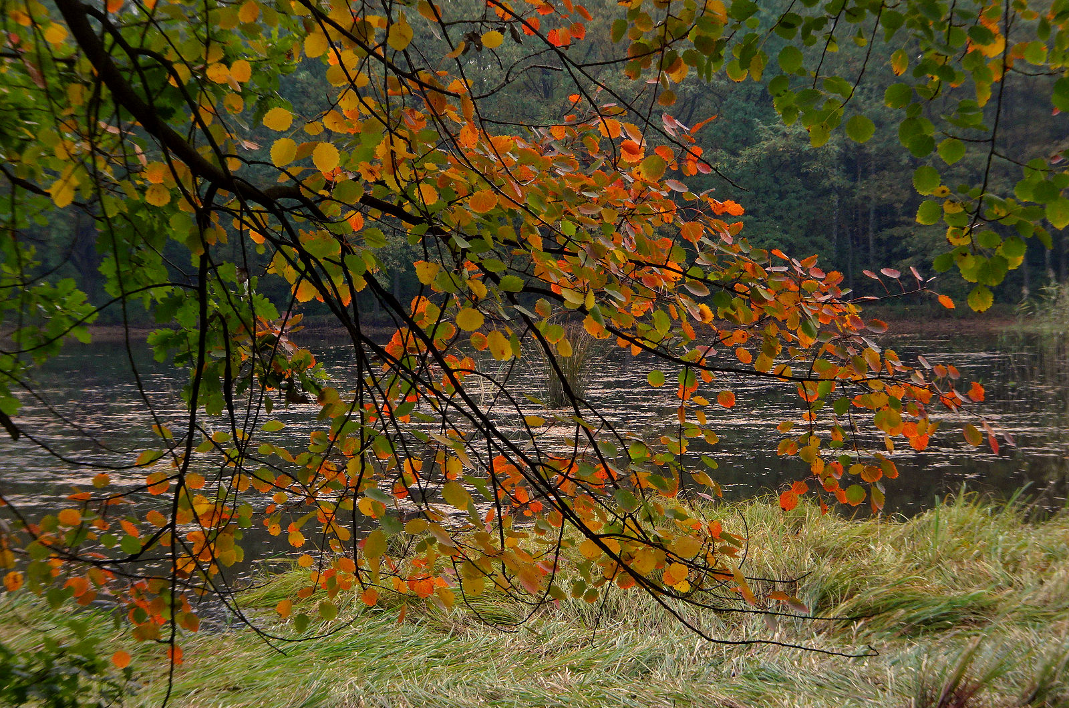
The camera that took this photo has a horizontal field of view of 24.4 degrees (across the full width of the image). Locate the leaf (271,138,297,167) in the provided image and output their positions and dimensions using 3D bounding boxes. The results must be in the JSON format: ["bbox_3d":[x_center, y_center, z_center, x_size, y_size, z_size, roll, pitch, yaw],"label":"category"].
[{"bbox_3d":[-0.446,-0.358,4.400,0.044,0.054,0.010,18,4,-7],"label":"leaf"}]

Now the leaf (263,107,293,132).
[{"bbox_3d":[-0.457,-0.418,4.400,0.053,0.043,0.012,2,9,0],"label":"leaf"}]

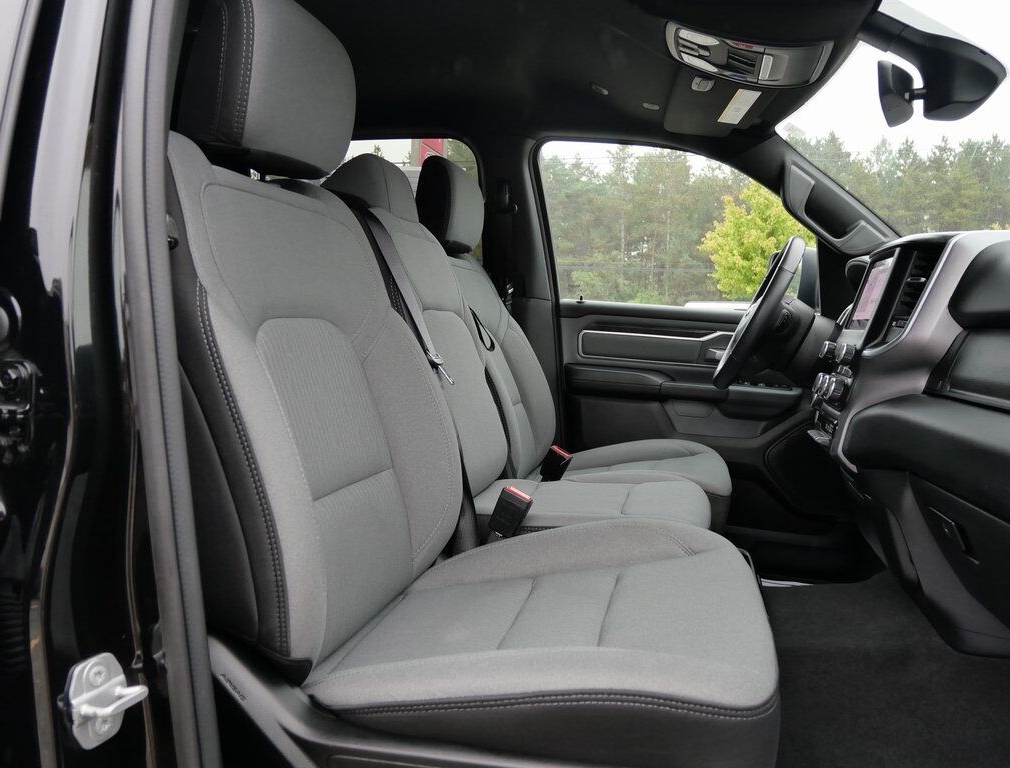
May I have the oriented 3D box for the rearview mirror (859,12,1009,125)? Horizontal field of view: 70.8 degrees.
[{"bbox_3d":[0.686,-0.513,1.153,0.190,0.160,0.250,3,5,26],"label":"rearview mirror"}]

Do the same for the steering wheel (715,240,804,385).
[{"bbox_3d":[0.586,-0.160,1.629,0.100,0.380,0.380,28,10,11],"label":"steering wheel"}]

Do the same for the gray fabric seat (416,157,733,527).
[{"bbox_3d":[0.153,-0.067,1.745,0.820,1.000,0.540,2,5,14],"label":"gray fabric seat"}]

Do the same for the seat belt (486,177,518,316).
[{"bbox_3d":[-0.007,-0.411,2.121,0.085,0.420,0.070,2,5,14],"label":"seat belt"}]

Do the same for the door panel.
[{"bbox_3d":[0.589,0.132,2.033,0.930,0.710,0.140,2,5,14],"label":"door panel"}]

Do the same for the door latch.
[{"bbox_3d":[-0.315,0.249,0.558,0.034,0.067,0.050,2,5,14],"label":"door latch"}]

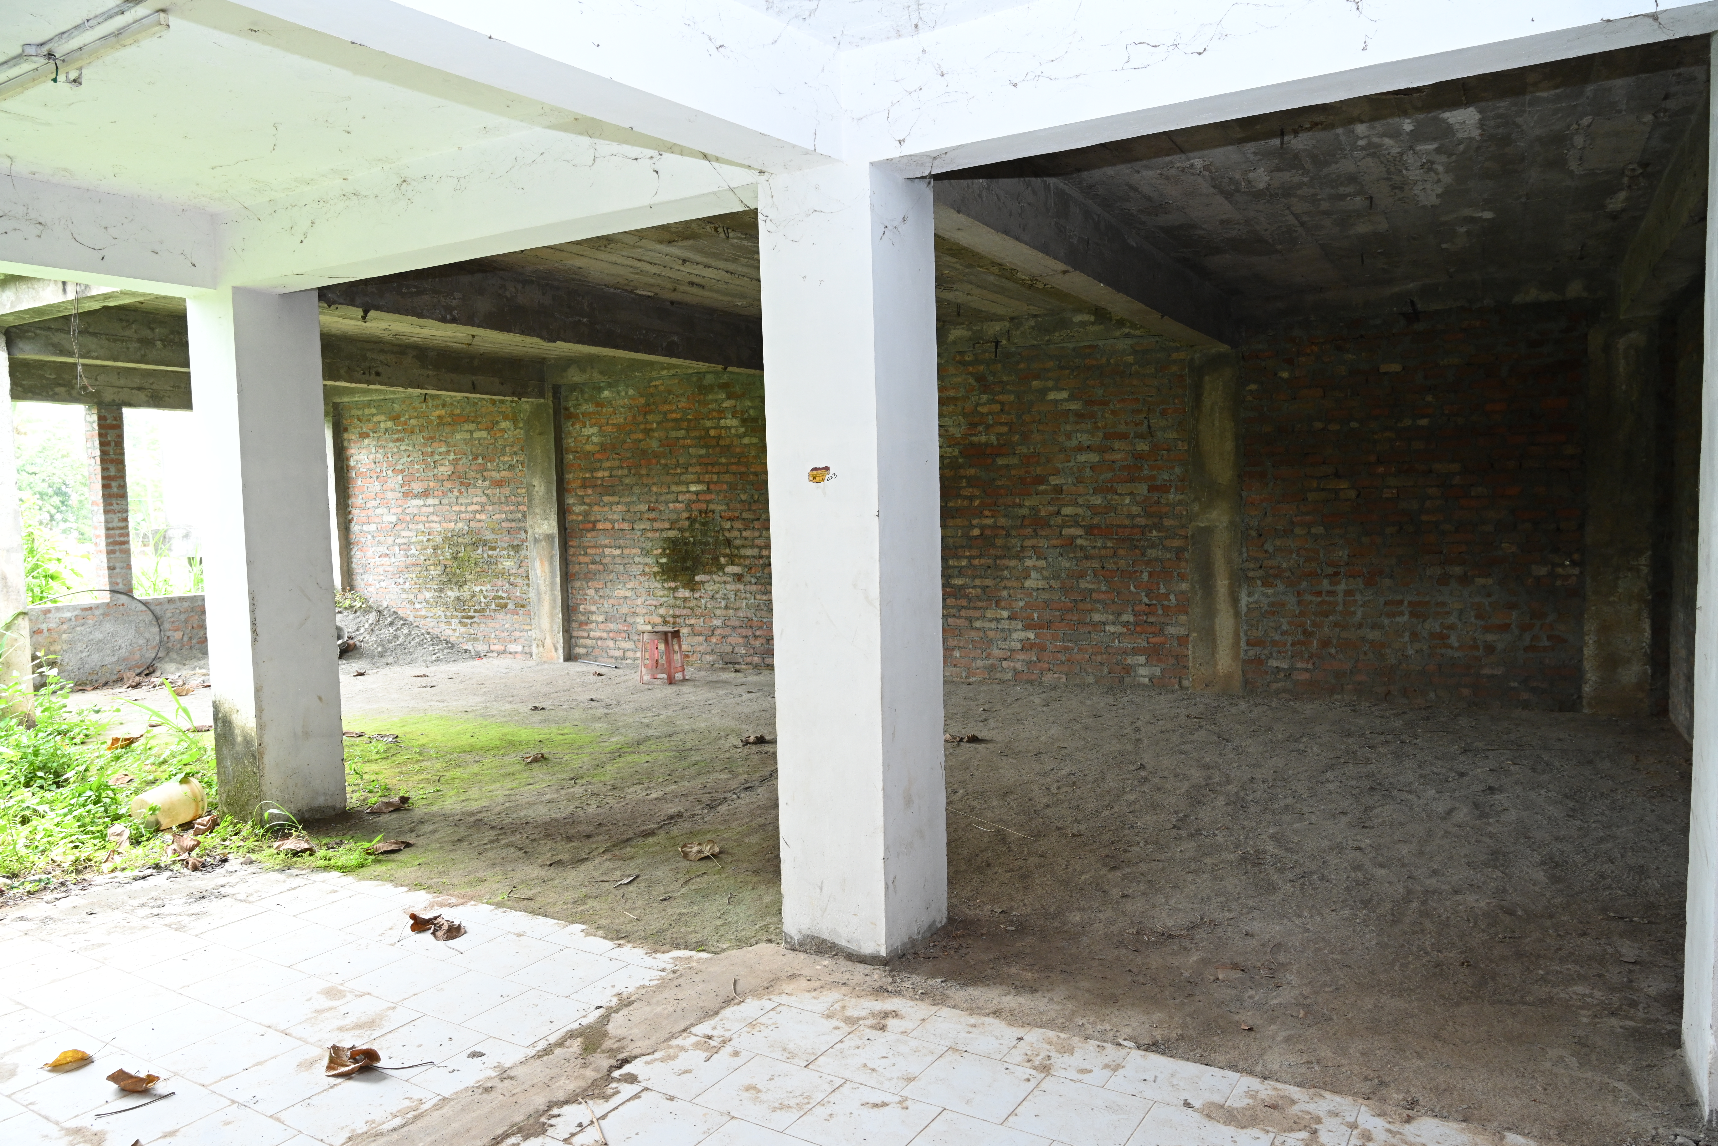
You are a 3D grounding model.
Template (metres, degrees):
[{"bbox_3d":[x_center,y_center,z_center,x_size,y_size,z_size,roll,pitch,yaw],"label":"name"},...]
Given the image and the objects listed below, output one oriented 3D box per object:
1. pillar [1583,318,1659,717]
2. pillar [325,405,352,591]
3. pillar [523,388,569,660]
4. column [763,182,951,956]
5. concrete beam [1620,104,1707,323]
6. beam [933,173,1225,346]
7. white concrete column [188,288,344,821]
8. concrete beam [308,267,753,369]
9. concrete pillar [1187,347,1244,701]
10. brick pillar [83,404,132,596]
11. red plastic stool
[{"bbox_3d":[5.013,-0.351,7.547,0.380,2.619,0.294,1,4,30],"label":"pillar"},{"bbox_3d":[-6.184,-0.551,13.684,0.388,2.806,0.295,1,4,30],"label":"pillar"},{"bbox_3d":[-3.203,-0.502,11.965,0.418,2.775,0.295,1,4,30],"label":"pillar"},{"bbox_3d":[-0.003,-0.017,4.065,0.422,2.643,0.470,1,4,30],"label":"column"},{"bbox_3d":[3.696,-1.629,5.048,0.228,0.326,5.115,1,4,30],"label":"concrete beam"},{"bbox_3d":[1.419,-1.679,6.328,0.220,0.380,5.084,1,4,30],"label":"beam"},{"bbox_3d":[-2.981,-0.066,5.774,0.364,2.674,0.457,1,4,30],"label":"white concrete column"},{"bbox_3d":[-1.583,-1.741,8.004,0.225,0.411,5.022,1,4,30],"label":"concrete beam"},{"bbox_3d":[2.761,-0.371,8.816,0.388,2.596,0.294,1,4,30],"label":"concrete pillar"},{"bbox_3d":[-7.366,-0.685,11.236,0.232,1.875,0.233,1,4,30],"label":"brick pillar"},{"bbox_3d":[-1.767,0.739,10.262,0.302,0.468,0.302,0,4,19],"label":"red plastic stool"}]

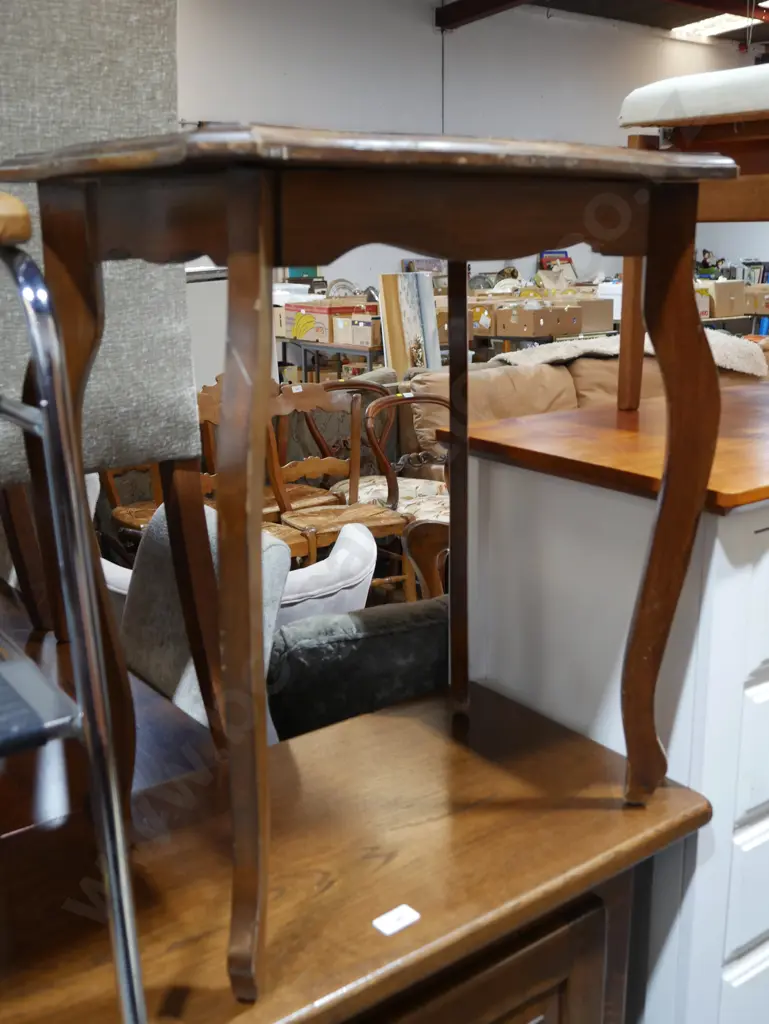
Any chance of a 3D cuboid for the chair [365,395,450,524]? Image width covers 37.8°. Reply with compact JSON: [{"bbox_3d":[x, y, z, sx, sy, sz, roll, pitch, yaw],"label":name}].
[{"bbox_3d":[0.255,0.013,4.484,0.470,0.870,0.520,-10,17,-31],"label":"chair"}]

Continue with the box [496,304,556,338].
[{"bbox_3d":[1.213,-1.499,8.802,0.520,0.210,0.390,-11,17,-36],"label":"box"}]

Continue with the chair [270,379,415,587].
[{"bbox_3d":[-0.190,-0.010,4.449,0.455,0.920,0.460,-8,15,-27],"label":"chair"}]

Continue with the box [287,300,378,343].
[{"bbox_3d":[-0.382,-1.373,8.120,0.441,0.245,0.521,-12,19,-38],"label":"box"}]

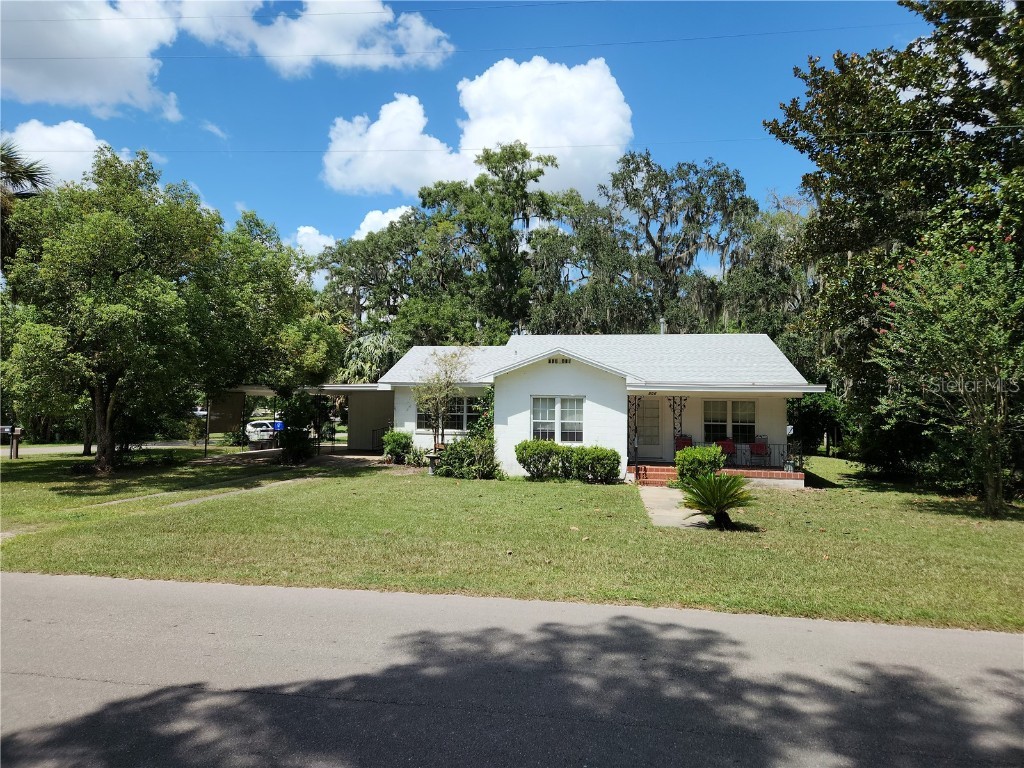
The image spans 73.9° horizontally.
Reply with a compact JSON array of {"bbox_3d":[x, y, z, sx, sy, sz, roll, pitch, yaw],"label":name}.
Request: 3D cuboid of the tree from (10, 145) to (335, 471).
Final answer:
[{"bbox_3d":[-9.142,-2.018,18.330,8.800,8.600,8.000,0,-3,7],"label":"tree"}]

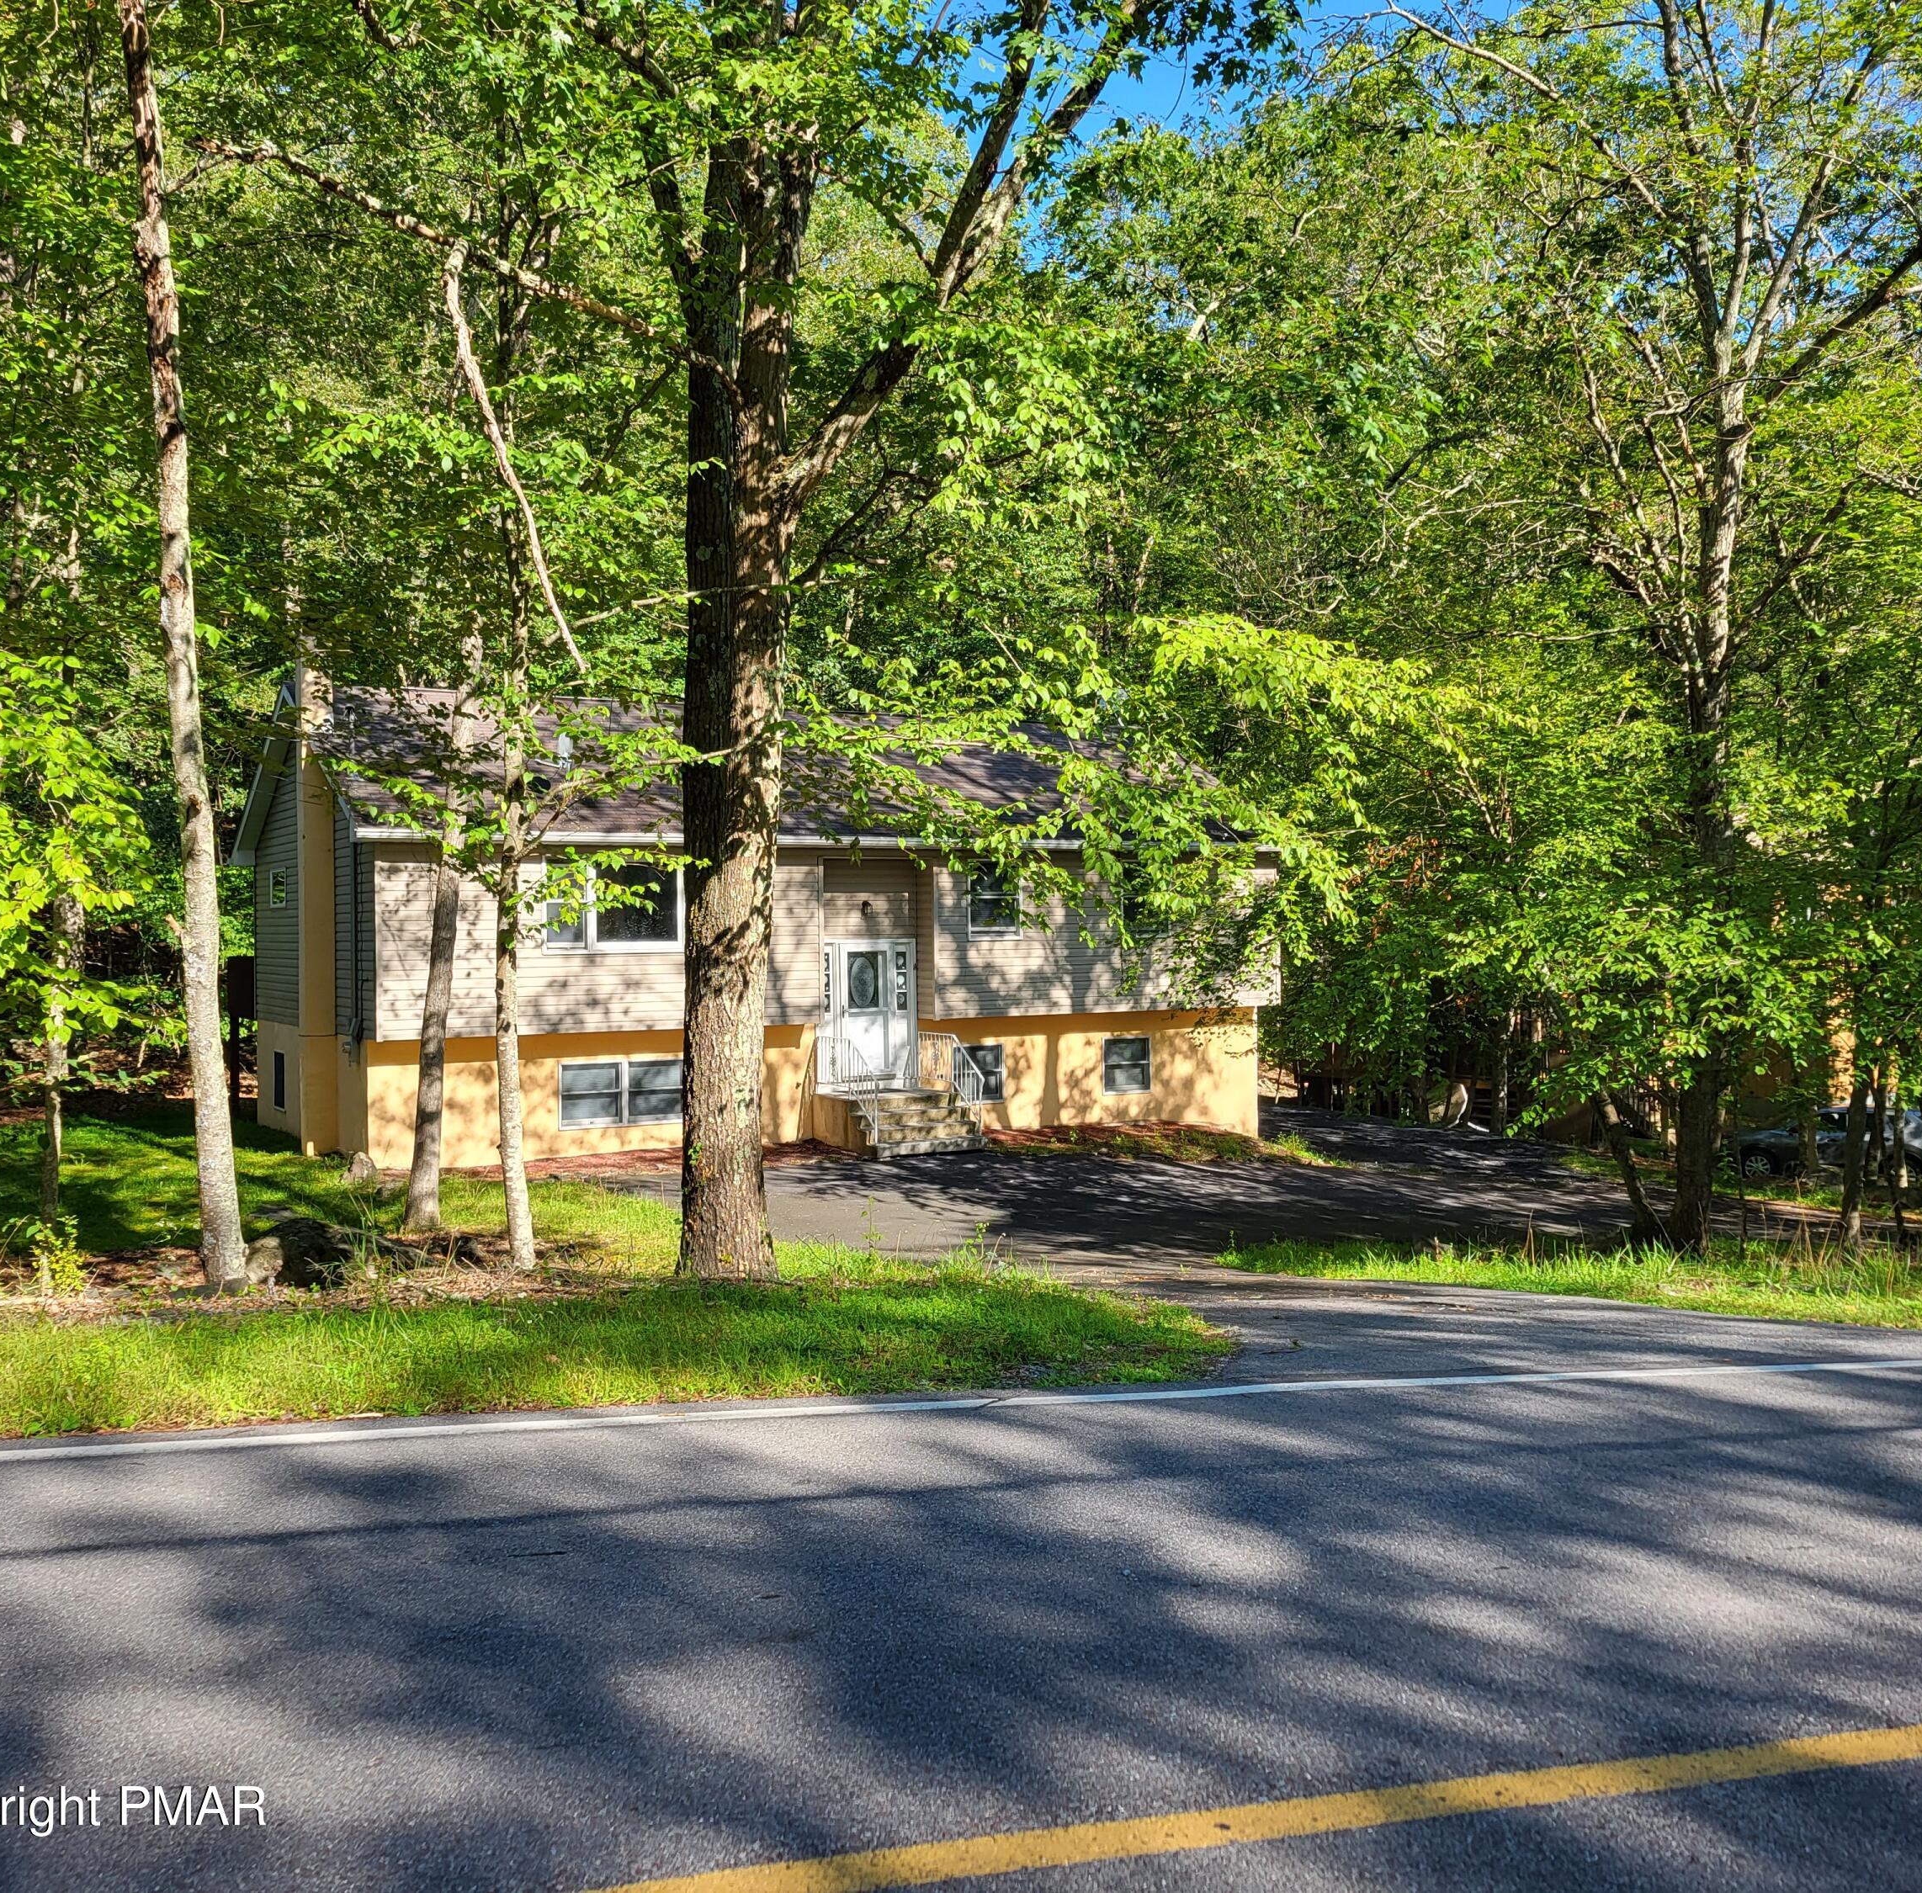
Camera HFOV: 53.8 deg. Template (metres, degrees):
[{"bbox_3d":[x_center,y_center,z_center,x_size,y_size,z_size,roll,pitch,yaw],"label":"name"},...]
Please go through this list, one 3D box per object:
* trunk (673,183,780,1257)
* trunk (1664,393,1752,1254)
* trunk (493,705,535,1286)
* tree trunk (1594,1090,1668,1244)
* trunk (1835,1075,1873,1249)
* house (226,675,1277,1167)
[{"bbox_3d":[-1.160,-1.145,9.450,0.480,5.622,0.460,0,0,0],"label":"trunk"},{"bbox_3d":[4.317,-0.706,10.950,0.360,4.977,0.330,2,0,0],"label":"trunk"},{"bbox_3d":[-2.297,0.213,9.750,0.190,2.911,0.180,-2,0,0],"label":"trunk"},{"bbox_3d":[3.937,1.299,11.150,0.220,0.916,0.180,-16,0,0],"label":"tree trunk"},{"bbox_3d":[5.324,1.269,11.300,0.170,1.070,0.150,3,0,0],"label":"trunk"},{"bbox_3d":[-2.868,-0.417,30.900,15.639,6.950,8.450,-1,0,-31],"label":"house"}]

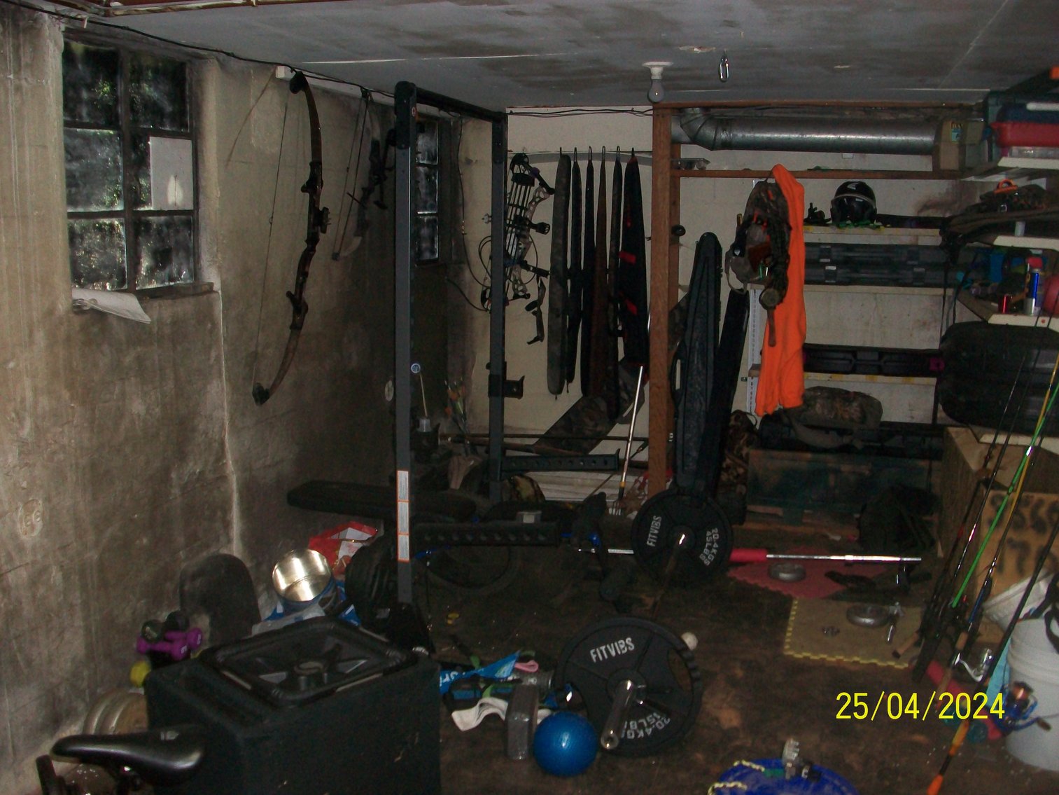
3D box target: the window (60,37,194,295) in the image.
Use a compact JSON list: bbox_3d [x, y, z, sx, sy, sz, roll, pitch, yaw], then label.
[{"bbox_3d":[-1.187,-0.660,3.089,0.070,0.770,0.710,3,11,15],"label":"window"}]

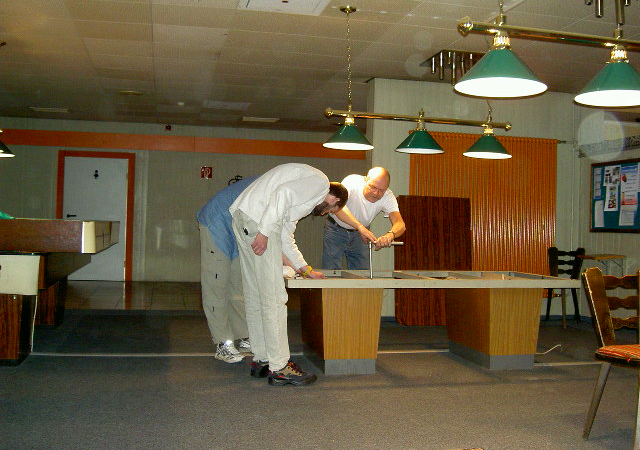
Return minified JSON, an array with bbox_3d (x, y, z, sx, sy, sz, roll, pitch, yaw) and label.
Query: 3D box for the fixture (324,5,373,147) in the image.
[{"bbox_3d":[0.217,-1.080,5.283,0.385,1.030,0.385,1,0,0],"label":"fixture"}]

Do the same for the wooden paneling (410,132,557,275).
[{"bbox_3d":[1.854,-0.094,7.973,1.760,1.780,0.090,1,0,-13],"label":"wooden paneling"}]

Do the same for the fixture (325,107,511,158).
[{"bbox_3d":[0.749,-0.701,5.407,1.480,0.330,0.385,1,0,-13],"label":"fixture"}]

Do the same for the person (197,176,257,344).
[{"bbox_3d":[-0.520,0.316,5.380,0.760,1.370,0.560,1,-1,13],"label":"person"}]

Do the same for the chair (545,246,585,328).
[{"bbox_3d":[2.636,0.665,7.929,0.430,0.840,0.460,1,0,38],"label":"chair"}]

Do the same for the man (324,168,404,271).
[{"bbox_3d":[0.332,0.295,5.723,0.570,1.450,0.800,1,0,-19],"label":"man"}]

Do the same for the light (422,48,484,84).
[{"bbox_3d":[1.331,-1.407,6.874,0.630,0.310,0.630,1,0,-13],"label":"light"}]

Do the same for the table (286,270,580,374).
[{"bbox_3d":[0.697,0.701,5.346,2.130,0.660,1.100,1,0,-13],"label":"table"}]

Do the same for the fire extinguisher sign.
[{"bbox_3d":[-1.907,-0.890,12.182,0.195,0.195,0.015,1,0,-13],"label":"fire extinguisher sign"}]

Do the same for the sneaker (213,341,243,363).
[{"bbox_3d":[-0.656,0.930,5.331,0.280,0.130,0.110,1,0,44],"label":"sneaker"}]

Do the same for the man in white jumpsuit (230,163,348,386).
[{"bbox_3d":[-0.201,0.308,4.676,0.710,1.390,0.500,1,0,-16],"label":"man in white jumpsuit"}]

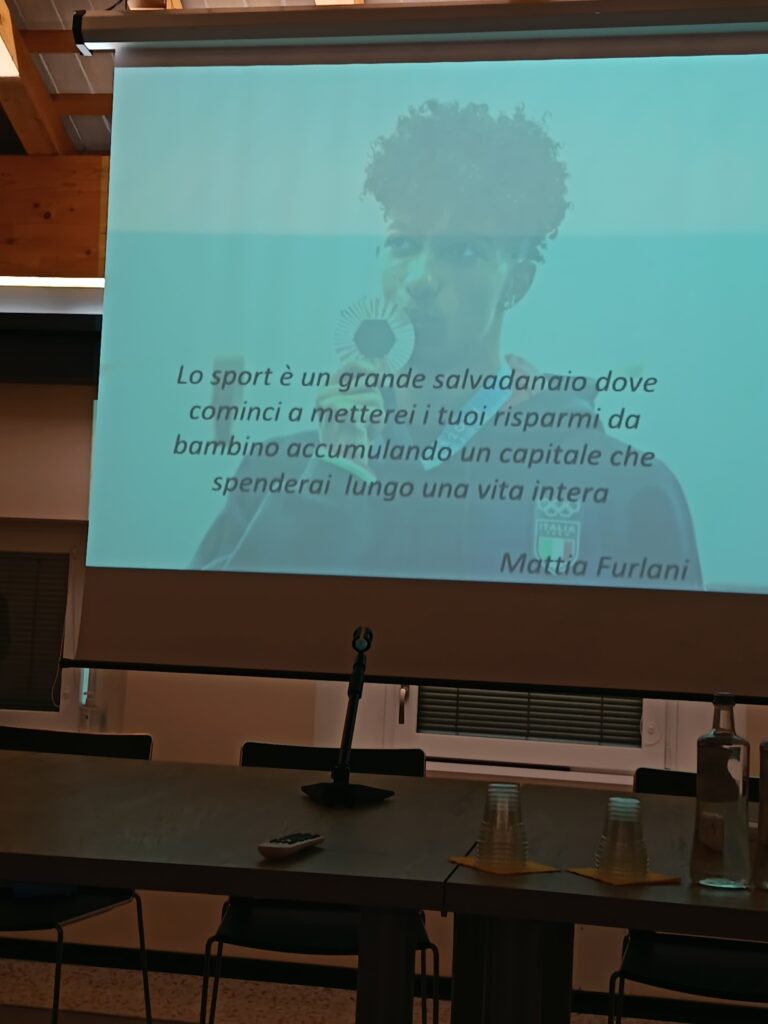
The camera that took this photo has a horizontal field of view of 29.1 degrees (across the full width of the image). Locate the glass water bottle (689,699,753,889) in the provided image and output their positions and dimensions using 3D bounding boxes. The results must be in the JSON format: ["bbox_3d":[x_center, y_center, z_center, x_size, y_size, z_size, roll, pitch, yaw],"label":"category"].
[{"bbox_3d":[0.514,0.418,2.240,0.089,0.284,0.089,2,-4,11],"label":"glass water bottle"}]

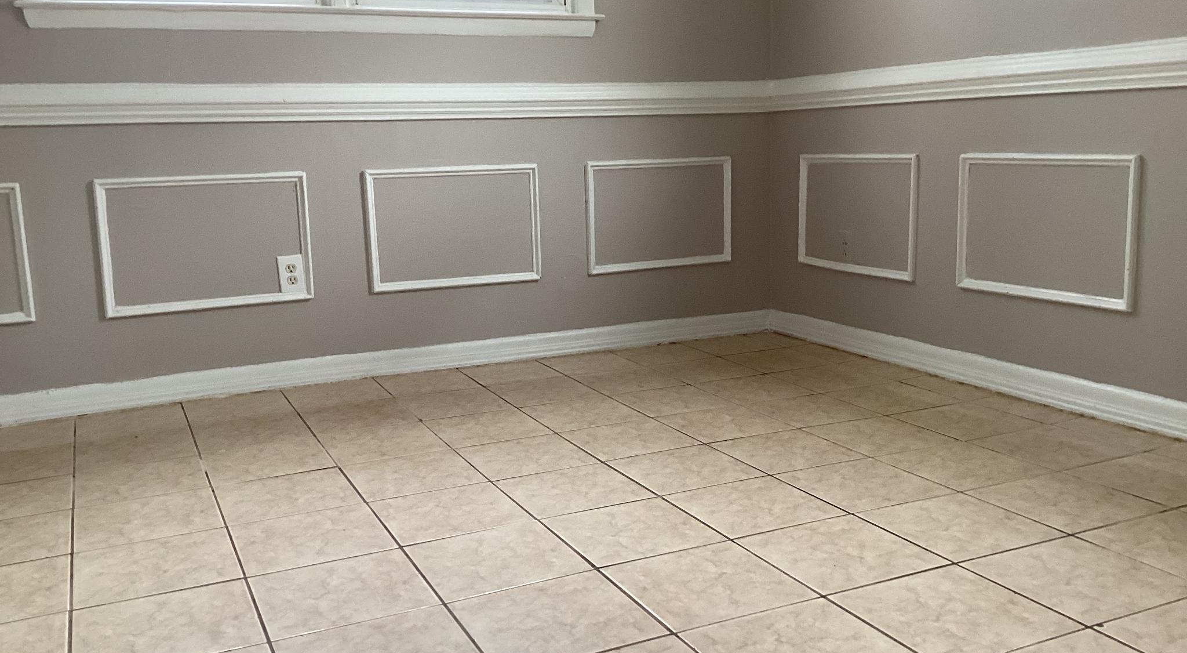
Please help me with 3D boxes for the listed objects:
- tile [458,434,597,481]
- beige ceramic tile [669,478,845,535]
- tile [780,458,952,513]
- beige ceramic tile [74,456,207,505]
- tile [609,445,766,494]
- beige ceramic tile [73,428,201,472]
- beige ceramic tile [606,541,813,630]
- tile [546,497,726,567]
[{"bbox_3d":[-0.178,0.341,2.769,0.298,0.010,0.298,-6,11,-24],"label":"tile"},{"bbox_3d":[0.355,0.402,2.361,0.301,0.012,0.301,-6,11,-24],"label":"beige ceramic tile"},{"bbox_3d":[0.628,0.370,2.479,0.298,0.010,0.298,-6,11,-24],"label":"tile"},{"bbox_3d":[-1.133,0.391,2.674,0.301,0.012,0.301,-6,11,-24],"label":"beige ceramic tile"},{"bbox_3d":[0.226,0.357,2.624,0.297,0.010,0.297,-6,11,-24],"label":"tile"},{"bbox_3d":[-1.258,0.344,2.934,0.298,0.010,0.298,-6,11,-24],"label":"beige ceramic tile"},{"bbox_3d":[0.209,0.477,1.958,0.298,0.010,0.298,-6,11,-24],"label":"beige ceramic tile"},{"bbox_3d":[0.080,0.431,2.228,0.298,0.010,0.298,-6,11,-24],"label":"tile"}]

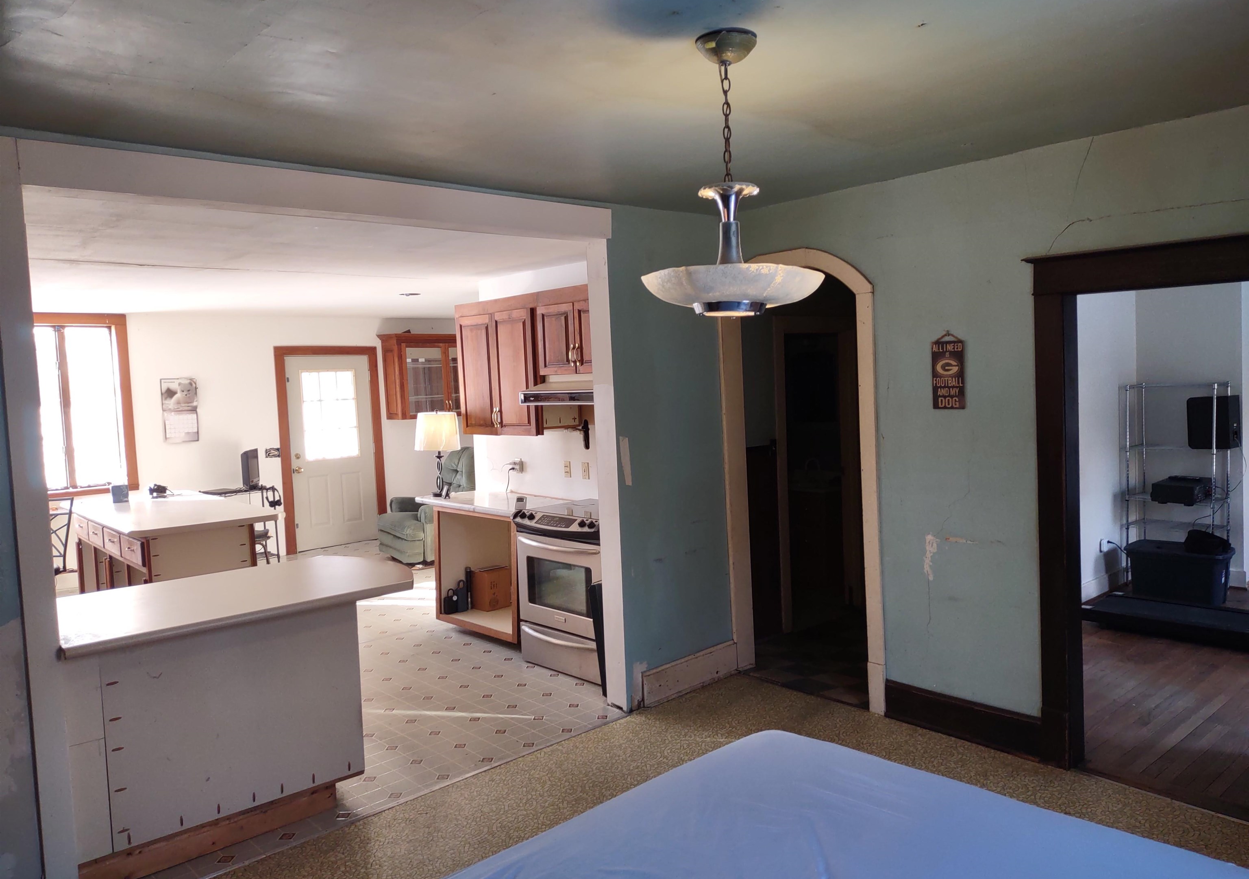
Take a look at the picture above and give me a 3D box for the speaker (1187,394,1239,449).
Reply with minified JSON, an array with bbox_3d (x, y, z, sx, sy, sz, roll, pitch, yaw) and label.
[{"bbox_3d":[4.163,-0.118,7.132,0.225,0.366,0.270,-5,4,-42],"label":"speaker"}]

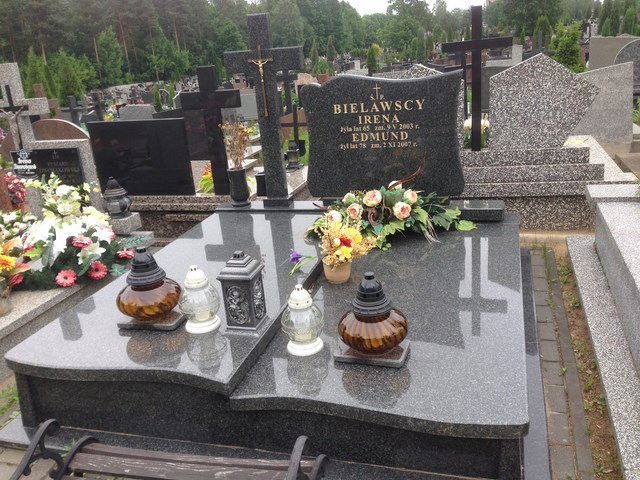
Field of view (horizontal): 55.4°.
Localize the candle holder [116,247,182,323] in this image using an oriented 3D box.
[{"bbox_3d":[-0.705,0.181,2.501,0.252,0.313,0.252,1,20,18],"label":"candle holder"}]

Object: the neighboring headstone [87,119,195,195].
[{"bbox_3d":[-1.494,-0.697,5.189,0.927,0.631,0.090,1,17,18],"label":"neighboring headstone"}]

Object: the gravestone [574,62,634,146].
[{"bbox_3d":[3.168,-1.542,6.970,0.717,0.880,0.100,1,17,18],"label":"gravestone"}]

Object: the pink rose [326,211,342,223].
[{"bbox_3d":[0.082,-0.130,3.438,0.090,0.079,0.083,11,22,43],"label":"pink rose"}]

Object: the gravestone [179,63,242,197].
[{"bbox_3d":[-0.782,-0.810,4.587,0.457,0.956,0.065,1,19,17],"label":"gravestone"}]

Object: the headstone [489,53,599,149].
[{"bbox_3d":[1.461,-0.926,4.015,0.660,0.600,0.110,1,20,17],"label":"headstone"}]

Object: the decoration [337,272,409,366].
[{"bbox_3d":[0.181,0.248,2.134,0.244,0.290,0.244,1,20,17],"label":"decoration"}]

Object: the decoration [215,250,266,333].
[{"bbox_3d":[-0.292,0.188,2.320,0.147,0.308,0.152,1,20,17],"label":"decoration"}]

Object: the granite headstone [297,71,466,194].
[{"bbox_3d":[0.387,-0.628,3.739,0.982,0.737,0.090,1,17,18],"label":"granite headstone"}]

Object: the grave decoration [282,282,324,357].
[{"bbox_3d":[-0.066,0.285,2.253,0.160,0.250,0.160,-5,19,2],"label":"grave decoration"}]

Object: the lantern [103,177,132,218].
[{"bbox_3d":[-1.366,-0.289,4.104,0.189,0.265,0.189,1,17,18],"label":"lantern"}]

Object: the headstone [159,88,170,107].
[{"bbox_3d":[-4.210,-3.825,16.550,0.430,0.620,0.130,1,20,17],"label":"headstone"}]

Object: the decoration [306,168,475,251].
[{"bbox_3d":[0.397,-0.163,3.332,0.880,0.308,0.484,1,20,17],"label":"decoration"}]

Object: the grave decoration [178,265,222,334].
[{"bbox_3d":[-0.463,0.220,2.342,0.154,0.257,0.154,1,20,17],"label":"grave decoration"}]

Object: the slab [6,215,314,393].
[{"bbox_3d":[-0.465,0.149,3.037,0.941,0.050,2.035,1,20,17],"label":"slab"}]

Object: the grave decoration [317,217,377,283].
[{"bbox_3d":[0.124,0.038,2.849,0.275,0.289,0.243,1,20,18],"label":"grave decoration"}]

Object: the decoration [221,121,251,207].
[{"bbox_3d":[-0.520,-0.498,3.945,0.196,0.561,0.187,1,20,17],"label":"decoration"}]

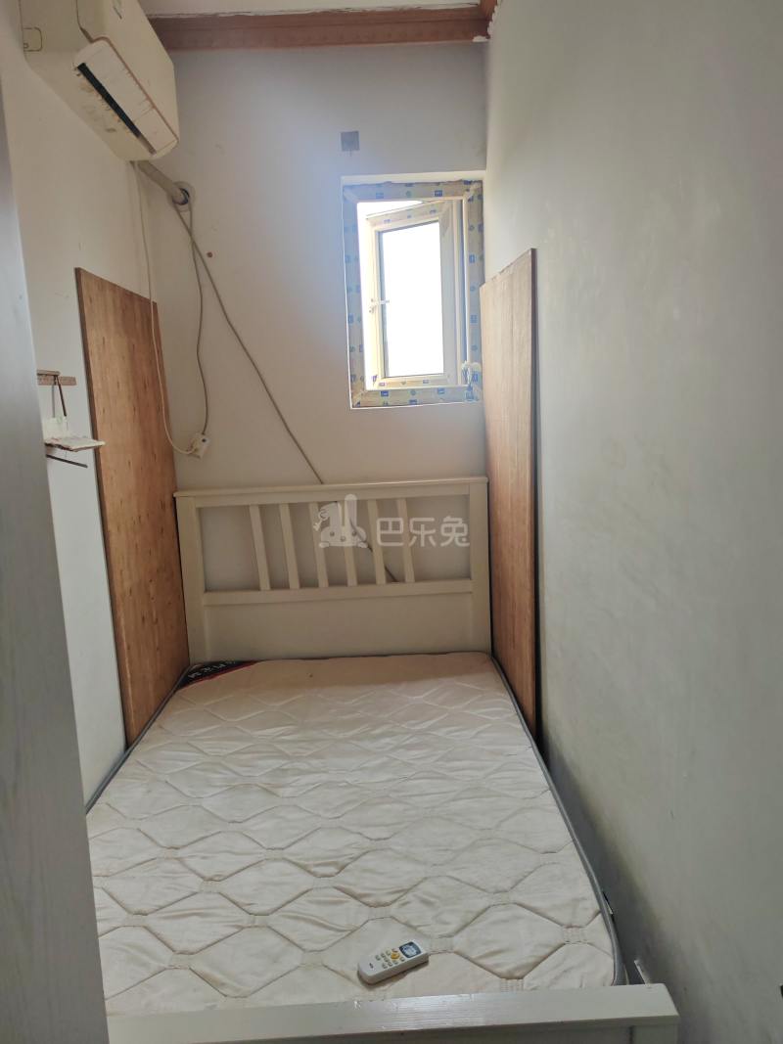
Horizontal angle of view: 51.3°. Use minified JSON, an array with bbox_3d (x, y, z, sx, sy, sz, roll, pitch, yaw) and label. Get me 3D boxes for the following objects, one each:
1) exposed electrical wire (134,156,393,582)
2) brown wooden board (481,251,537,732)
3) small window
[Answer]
[{"bbox_3d":[-0.463,-0.545,3.117,0.910,1.610,0.110,-2,9,-1],"label":"exposed electrical wire"},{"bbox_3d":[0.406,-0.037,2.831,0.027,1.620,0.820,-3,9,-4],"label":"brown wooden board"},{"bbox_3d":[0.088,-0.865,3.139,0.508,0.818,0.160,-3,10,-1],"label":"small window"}]

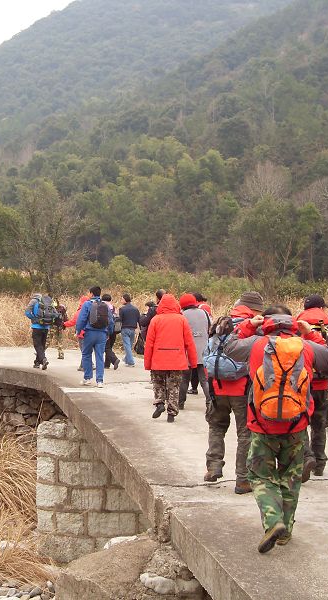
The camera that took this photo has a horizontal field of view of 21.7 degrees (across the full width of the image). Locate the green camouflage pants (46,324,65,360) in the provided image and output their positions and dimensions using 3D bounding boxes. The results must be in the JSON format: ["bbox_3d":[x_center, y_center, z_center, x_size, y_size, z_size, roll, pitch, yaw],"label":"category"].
[{"bbox_3d":[-2.702,1.029,21.200,0.480,0.900,0.380,1,1,37],"label":"green camouflage pants"}]

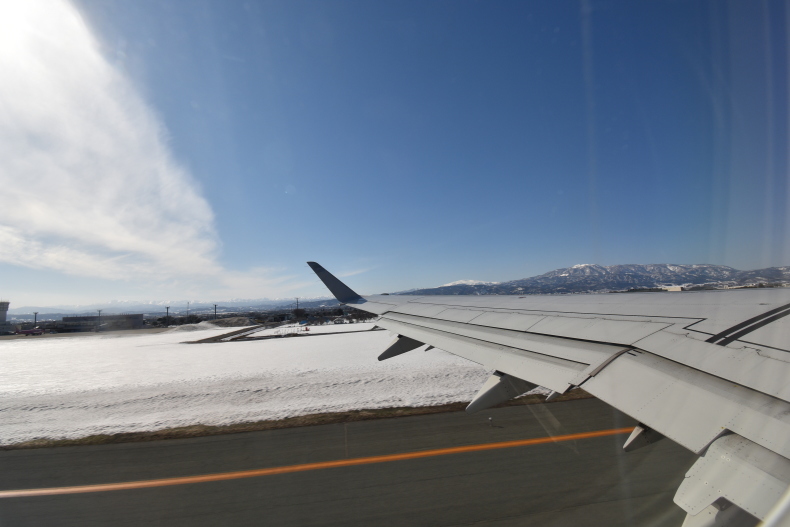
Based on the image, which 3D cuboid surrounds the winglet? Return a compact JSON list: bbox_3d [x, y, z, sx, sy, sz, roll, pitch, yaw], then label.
[{"bbox_3d":[-2.290,0.700,12.500,2.050,1.550,0.550,0,-7,-12],"label":"winglet"}]

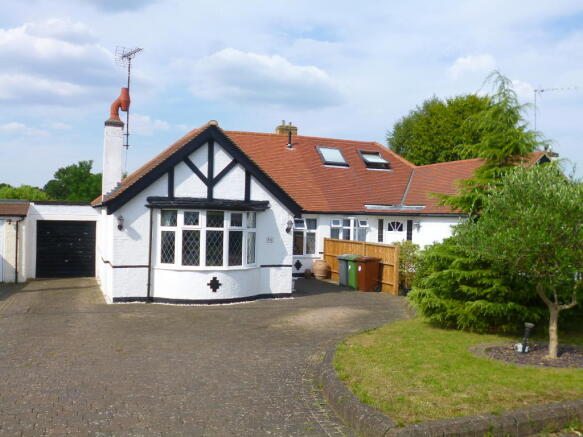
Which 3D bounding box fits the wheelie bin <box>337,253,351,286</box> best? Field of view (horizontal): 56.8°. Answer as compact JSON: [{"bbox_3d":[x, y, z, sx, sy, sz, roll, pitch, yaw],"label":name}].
[{"bbox_3d":[1.993,1.760,18.422,0.700,1.080,0.580,1,0,-23],"label":"wheelie bin"}]

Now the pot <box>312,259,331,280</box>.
[{"bbox_3d":[1.124,1.911,20.565,0.660,0.740,0.660,1,0,0],"label":"pot"}]

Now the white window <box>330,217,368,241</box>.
[{"bbox_3d":[2.336,0.524,21.700,1.720,1.120,0.150,1,0,-22],"label":"white window"}]

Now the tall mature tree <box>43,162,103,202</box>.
[{"bbox_3d":[-23.252,-2.022,58.000,6.800,8.440,6.500,1,0,0],"label":"tall mature tree"}]

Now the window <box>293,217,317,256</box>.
[{"bbox_3d":[0.486,0.719,20.937,1.050,1.420,0.120,1,0,-22],"label":"window"}]

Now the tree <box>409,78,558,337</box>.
[{"bbox_3d":[4.347,-0.367,12.200,3.400,5.700,3.400,1,0,0],"label":"tree"}]

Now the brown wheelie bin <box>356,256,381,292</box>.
[{"bbox_3d":[2.411,1.772,17.308,0.700,1.080,0.580,1,0,-23],"label":"brown wheelie bin"}]

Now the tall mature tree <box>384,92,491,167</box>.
[{"bbox_3d":[10.022,-2.943,36.000,7.500,10.690,7.300,1,0,0],"label":"tall mature tree"}]

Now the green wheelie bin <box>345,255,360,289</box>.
[{"bbox_3d":[2.200,1.766,17.870,0.700,1.080,0.580,1,0,-23],"label":"green wheelie bin"}]

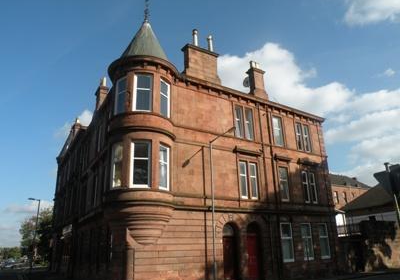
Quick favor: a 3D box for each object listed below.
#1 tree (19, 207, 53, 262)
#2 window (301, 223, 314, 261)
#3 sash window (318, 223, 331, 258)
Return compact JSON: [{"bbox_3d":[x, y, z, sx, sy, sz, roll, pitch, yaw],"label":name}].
[{"bbox_3d":[-22.006,13.591,44.194,5.600,8.000,5.600,11,-23,-32],"label":"tree"},{"bbox_3d":[6.352,6.070,18.649,0.940,2.100,0.200,10,-21,-32],"label":"window"},{"bbox_3d":[8.217,6.691,20.655,0.980,2.190,0.150,11,-23,-32],"label":"sash window"}]

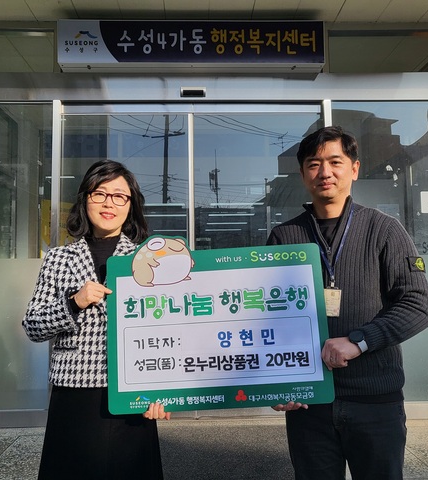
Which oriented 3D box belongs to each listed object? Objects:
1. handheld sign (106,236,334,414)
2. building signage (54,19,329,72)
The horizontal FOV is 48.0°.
[{"bbox_3d":[0.008,0.247,1.534,0.693,0.556,0.015,-4,-12,2],"label":"handheld sign"},{"bbox_3d":[-0.177,-1.616,4.026,2.190,0.367,0.180,-1,-4,-2],"label":"building signage"}]

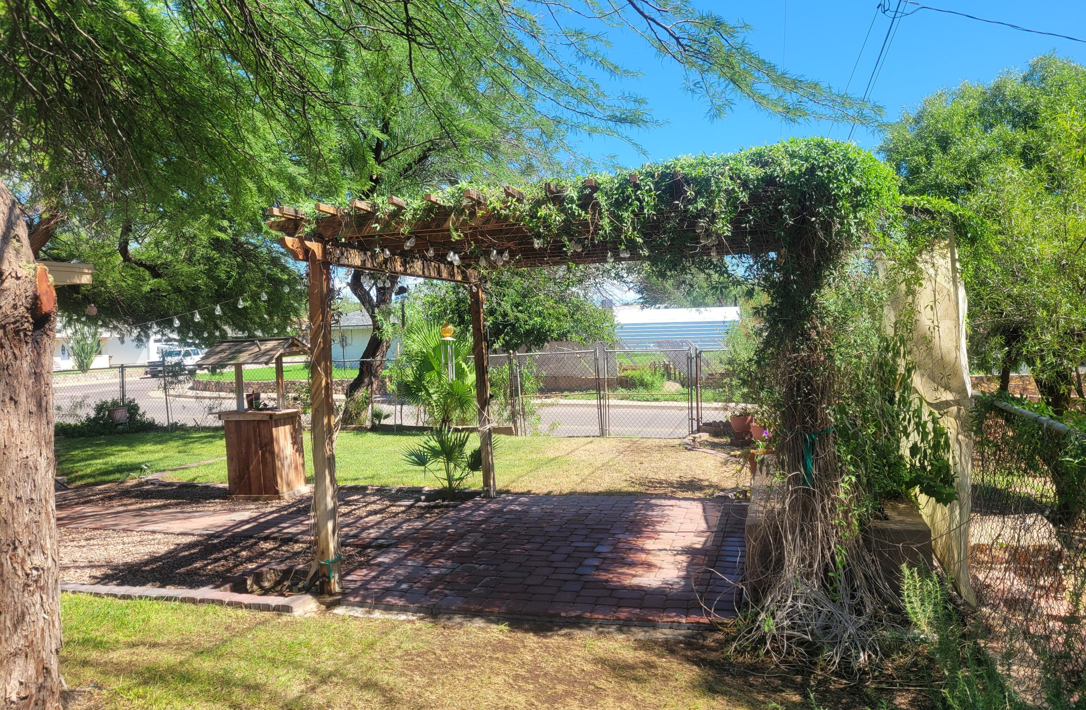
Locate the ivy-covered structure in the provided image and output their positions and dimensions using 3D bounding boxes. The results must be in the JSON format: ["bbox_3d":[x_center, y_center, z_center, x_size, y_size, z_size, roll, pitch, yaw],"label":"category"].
[{"bbox_3d":[0.642,0.149,5.834,3.830,2.420,3.700,-1,2,14],"label":"ivy-covered structure"}]

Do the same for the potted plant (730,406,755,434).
[{"bbox_3d":[2.539,0.820,10.400,0.300,0.365,0.300,-2,1,0],"label":"potted plant"}]

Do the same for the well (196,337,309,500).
[{"bbox_3d":[-2.869,0.633,8.284,0.770,1.570,0.900,-2,2,12],"label":"well"}]

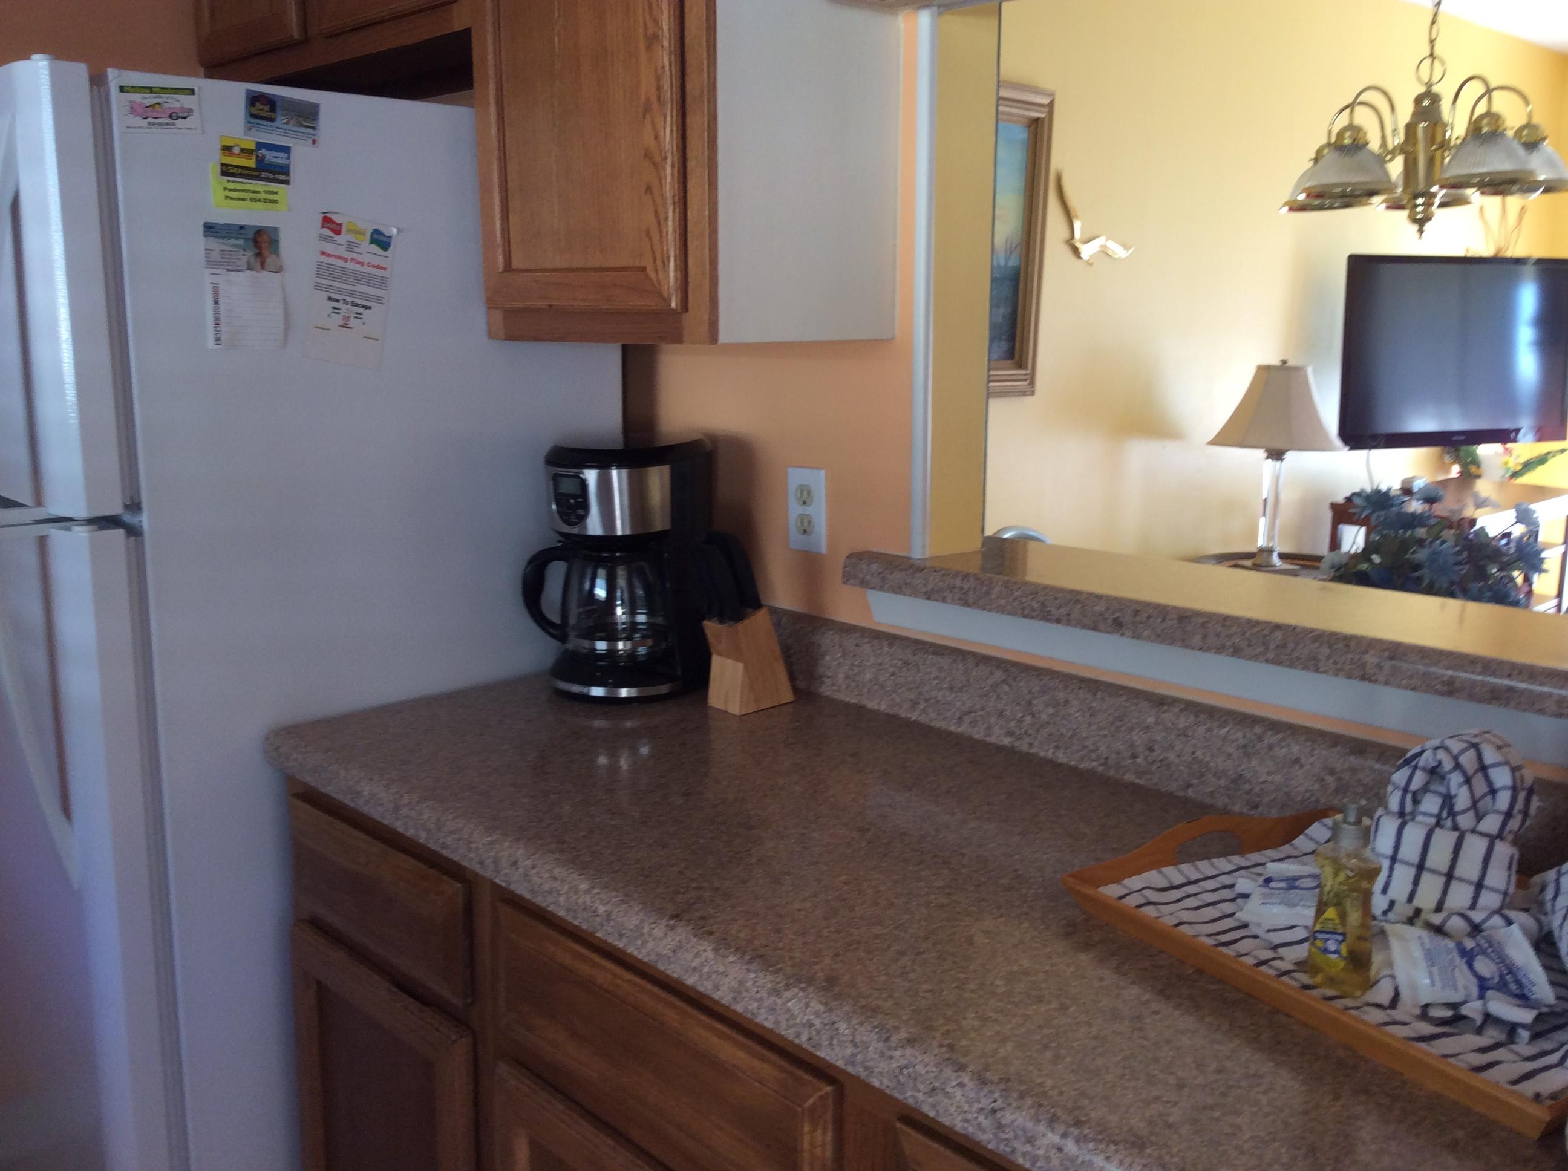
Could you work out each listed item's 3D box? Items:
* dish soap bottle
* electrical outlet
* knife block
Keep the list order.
[{"bbox_3d":[0.419,0.230,1.114,0.047,0.142,0.032,10,15,43],"label":"dish soap bottle"},{"bbox_3d":[0.029,-0.101,2.004,0.008,0.115,0.071,-10,15,-41],"label":"electrical outlet"},{"bbox_3d":[-0.047,0.090,1.941,0.108,0.134,0.067,-10,15,-41],"label":"knife block"}]

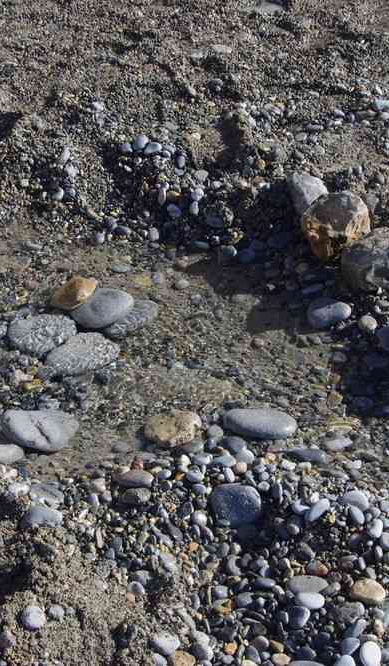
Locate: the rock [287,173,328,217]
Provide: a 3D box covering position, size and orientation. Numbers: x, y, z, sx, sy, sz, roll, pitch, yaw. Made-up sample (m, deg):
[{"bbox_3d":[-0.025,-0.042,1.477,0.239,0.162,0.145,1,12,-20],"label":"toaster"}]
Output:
[{"bbox_3d":[0.232,-0.271,2.724,0.090,0.090,0.100,-10,41,-11],"label":"rock"}]

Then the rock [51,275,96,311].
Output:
[{"bbox_3d":[-0.234,-0.074,2.625,0.093,0.064,0.080,-12,37,-16],"label":"rock"}]

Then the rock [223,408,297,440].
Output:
[{"bbox_3d":[0.112,0.156,2.316,0.126,0.042,0.069,3,35,4],"label":"rock"}]

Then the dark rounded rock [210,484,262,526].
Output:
[{"bbox_3d":[0.063,0.266,2.097,0.080,0.052,0.076,0,35,0],"label":"dark rounded rock"}]

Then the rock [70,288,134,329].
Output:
[{"bbox_3d":[-0.166,-0.044,2.453,0.110,0.050,0.080,-10,41,-11],"label":"rock"}]

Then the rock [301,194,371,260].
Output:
[{"bbox_3d":[0.274,-0.205,2.645,0.135,0.108,0.120,0,40,0],"label":"rock"}]

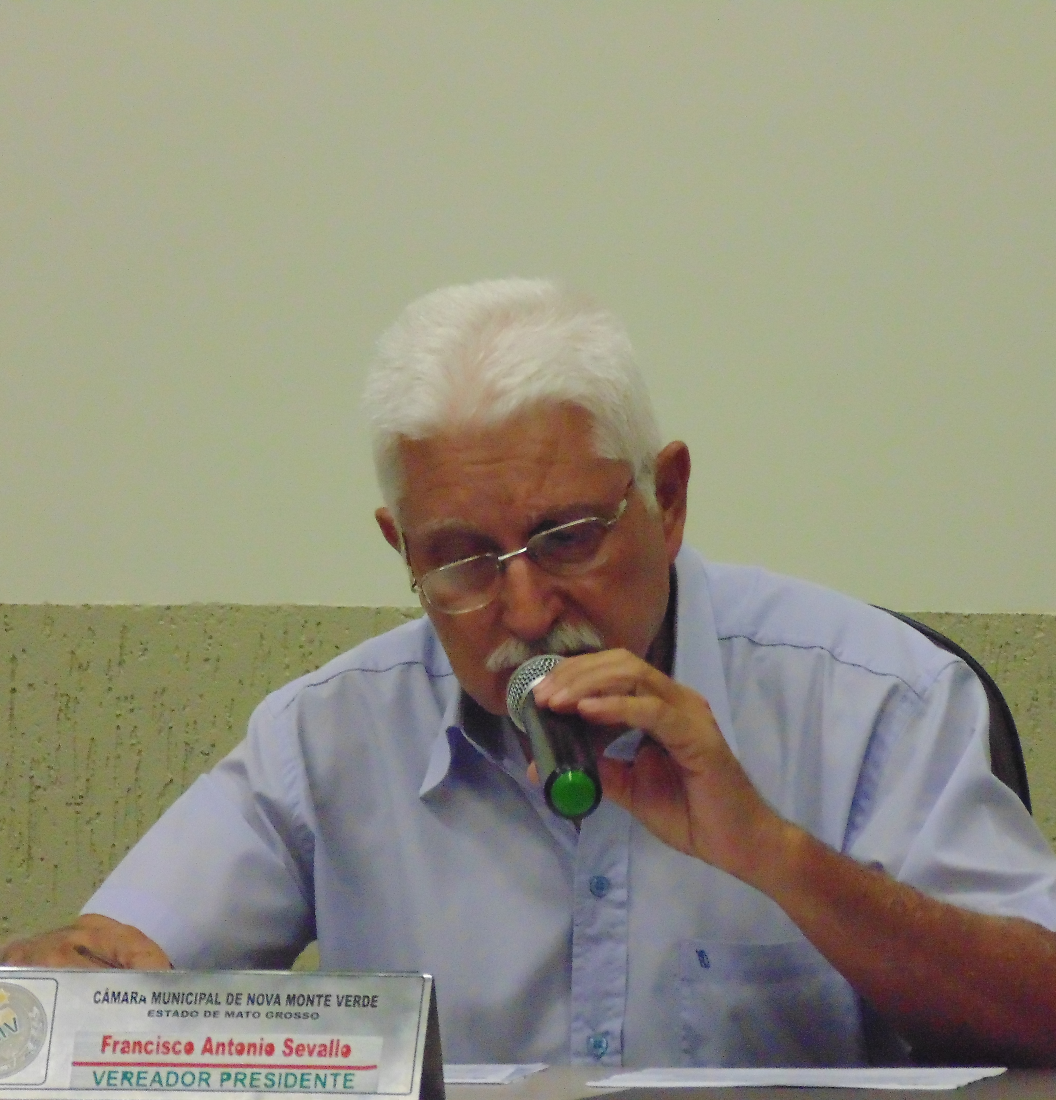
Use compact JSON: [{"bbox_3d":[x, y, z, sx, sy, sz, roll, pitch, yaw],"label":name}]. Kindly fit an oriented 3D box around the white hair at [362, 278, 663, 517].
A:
[{"bbox_3d":[-0.009,-0.070,7.320,0.185,0.190,0.210,-10,23,12],"label":"white hair"}]

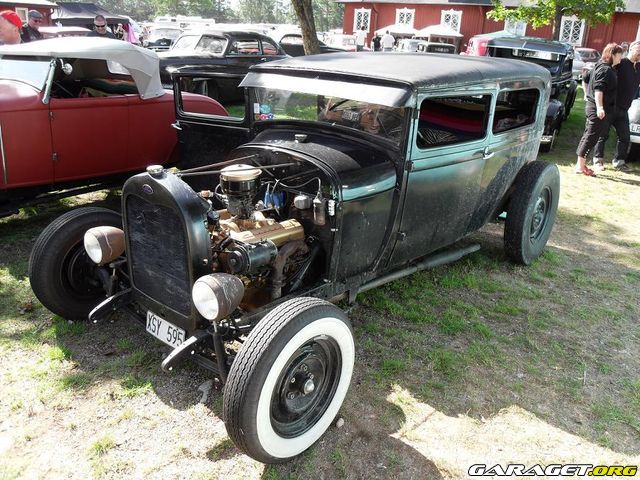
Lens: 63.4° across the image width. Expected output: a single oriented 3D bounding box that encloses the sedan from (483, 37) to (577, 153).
[{"bbox_3d":[3.828,-2.920,9.749,1.750,1.640,4.650,14,25,25],"label":"sedan"}]

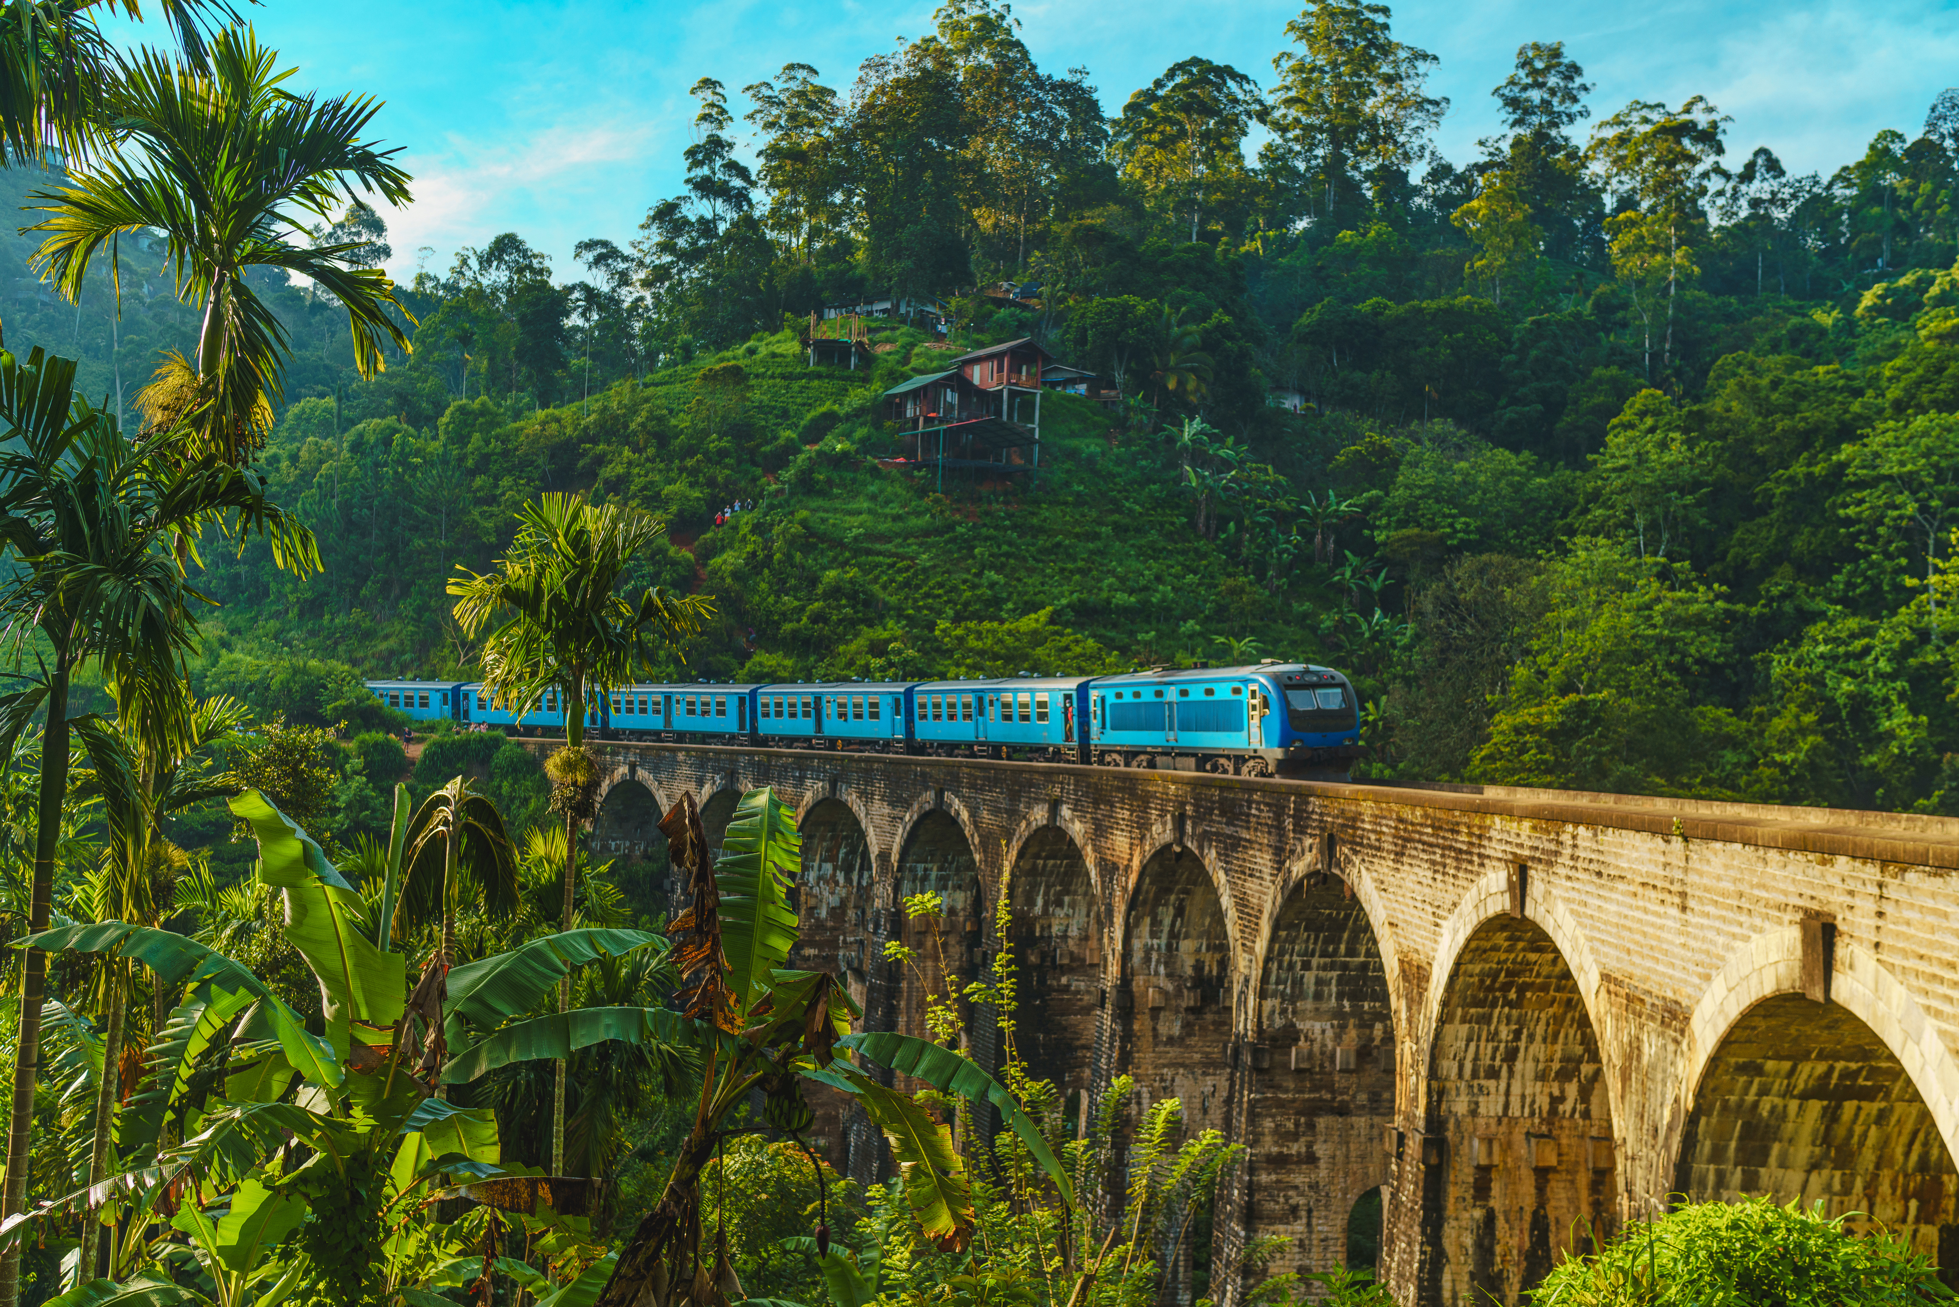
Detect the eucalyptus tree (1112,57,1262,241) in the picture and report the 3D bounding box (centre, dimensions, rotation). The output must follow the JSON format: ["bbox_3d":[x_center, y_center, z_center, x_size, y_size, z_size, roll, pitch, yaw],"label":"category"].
[{"bbox_3d":[22.778,-55.262,212.000,15.500,20.500,15.500,1,-2,0],"label":"eucalyptus tree"}]

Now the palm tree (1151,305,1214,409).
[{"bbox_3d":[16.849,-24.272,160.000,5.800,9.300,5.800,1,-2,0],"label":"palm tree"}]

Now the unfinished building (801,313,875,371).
[{"bbox_3d":[-13.675,-30.159,184.000,7.000,5.500,6.000,2,-2,2],"label":"unfinished building"}]

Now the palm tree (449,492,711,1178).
[{"bbox_3d":[-4.285,2.017,21.000,2.700,7.600,2.700,1,-2,0],"label":"palm tree"}]

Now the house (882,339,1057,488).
[{"bbox_3d":[-0.789,-18.523,150.000,10.200,10.700,9.000,2,-2,-39],"label":"house"}]

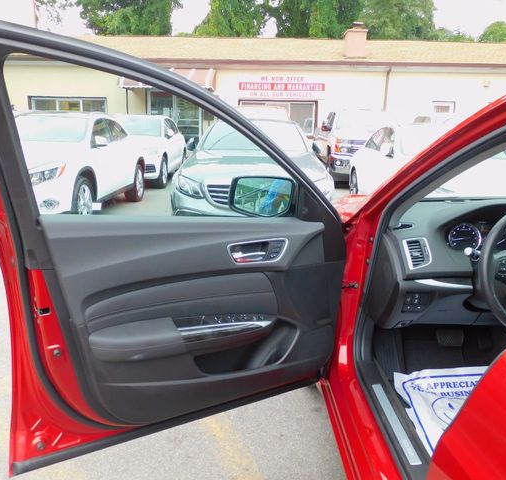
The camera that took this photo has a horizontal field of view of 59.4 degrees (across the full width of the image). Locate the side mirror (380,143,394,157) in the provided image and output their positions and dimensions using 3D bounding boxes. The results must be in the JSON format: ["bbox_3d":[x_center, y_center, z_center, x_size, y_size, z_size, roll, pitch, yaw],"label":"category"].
[{"bbox_3d":[1.911,-1.295,6.350,0.220,0.180,0.150,0,13,-5],"label":"side mirror"}]

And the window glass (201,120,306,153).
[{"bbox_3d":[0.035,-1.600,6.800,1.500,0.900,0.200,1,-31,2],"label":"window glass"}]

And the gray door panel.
[{"bbox_3d":[-0.088,0.218,1.325,0.940,0.640,0.150,-6,14,-28],"label":"gray door panel"}]

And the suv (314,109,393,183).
[{"bbox_3d":[2.800,-2.576,12.500,2.000,1.900,5.200,1,13,2],"label":"suv"}]

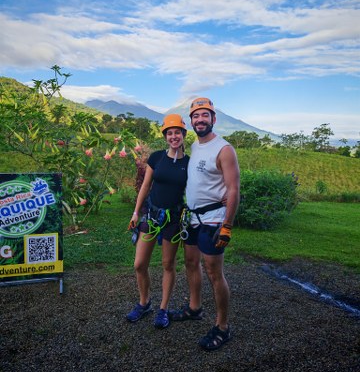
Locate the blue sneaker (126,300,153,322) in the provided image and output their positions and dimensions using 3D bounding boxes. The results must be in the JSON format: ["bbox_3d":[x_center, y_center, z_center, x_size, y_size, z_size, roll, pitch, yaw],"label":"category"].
[{"bbox_3d":[-0.352,1.093,2.930,0.260,0.105,0.100,-5,8,-43],"label":"blue sneaker"}]

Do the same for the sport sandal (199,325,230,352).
[{"bbox_3d":[0.270,1.140,2.534,0.280,0.105,0.110,-4,8,-37],"label":"sport sandal"}]

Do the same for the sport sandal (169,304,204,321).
[{"bbox_3d":[0.058,1.097,2.908,0.295,0.115,0.115,1,6,-4],"label":"sport sandal"}]

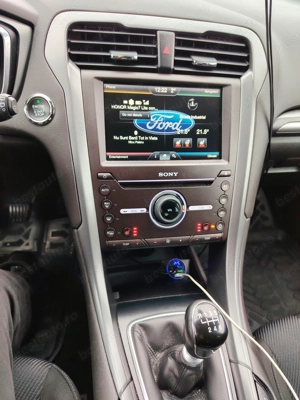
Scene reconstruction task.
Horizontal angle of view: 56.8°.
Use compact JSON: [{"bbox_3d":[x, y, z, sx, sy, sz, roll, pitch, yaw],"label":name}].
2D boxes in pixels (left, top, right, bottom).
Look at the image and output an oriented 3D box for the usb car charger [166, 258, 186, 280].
[{"bbox_3d":[0.041,0.118,0.485,0.033,0.036,0.033,-2,86,-12],"label":"usb car charger"}]

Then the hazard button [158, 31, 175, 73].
[{"bbox_3d":[0.021,-0.200,0.379,0.021,0.051,0.015,-2,11,-12],"label":"hazard button"}]

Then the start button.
[{"bbox_3d":[-0.144,-0.118,0.364,0.037,0.038,0.013,-9,16,-14],"label":"start button"}]

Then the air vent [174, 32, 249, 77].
[{"bbox_3d":[0.086,-0.201,0.396,0.110,0.052,0.027,-2,11,-12],"label":"air vent"}]

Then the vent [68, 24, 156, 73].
[{"bbox_3d":[-0.048,-0.198,0.368,0.117,0.054,0.027,-2,11,-12],"label":"vent"}]

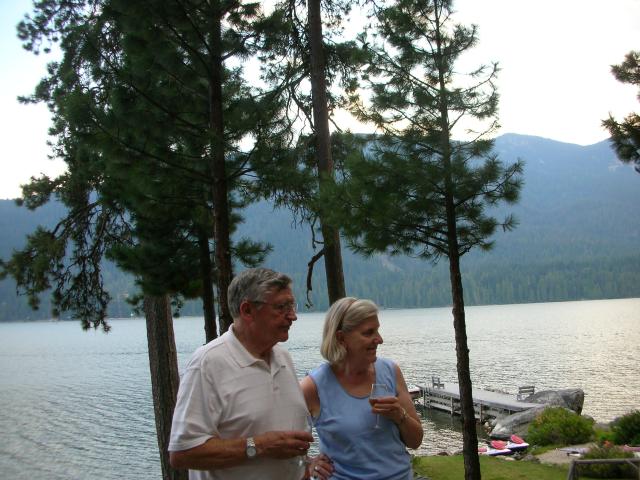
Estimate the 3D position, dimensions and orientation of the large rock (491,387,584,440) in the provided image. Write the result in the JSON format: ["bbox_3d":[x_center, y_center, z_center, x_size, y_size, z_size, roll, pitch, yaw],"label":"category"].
[{"bbox_3d":[12.580,10.070,38.090,5.500,2.200,4.300,-3,-6,8],"label":"large rock"}]

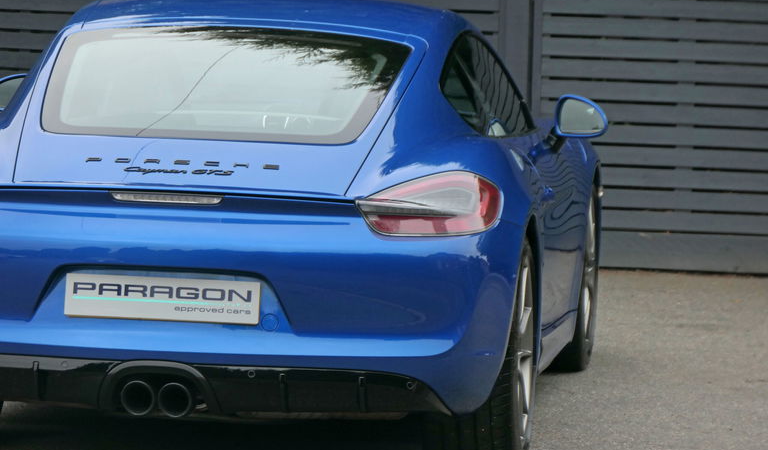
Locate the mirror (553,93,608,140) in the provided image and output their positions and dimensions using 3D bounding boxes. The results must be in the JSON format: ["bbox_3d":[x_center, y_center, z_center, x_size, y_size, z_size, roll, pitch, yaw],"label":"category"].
[{"bbox_3d":[0.620,-0.342,15.149,0.165,0.140,0.120,3,5,13],"label":"mirror"}]

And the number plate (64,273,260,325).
[{"bbox_3d":[-0.587,0.197,12.853,0.520,0.112,0.015,2,-2,7],"label":"number plate"}]

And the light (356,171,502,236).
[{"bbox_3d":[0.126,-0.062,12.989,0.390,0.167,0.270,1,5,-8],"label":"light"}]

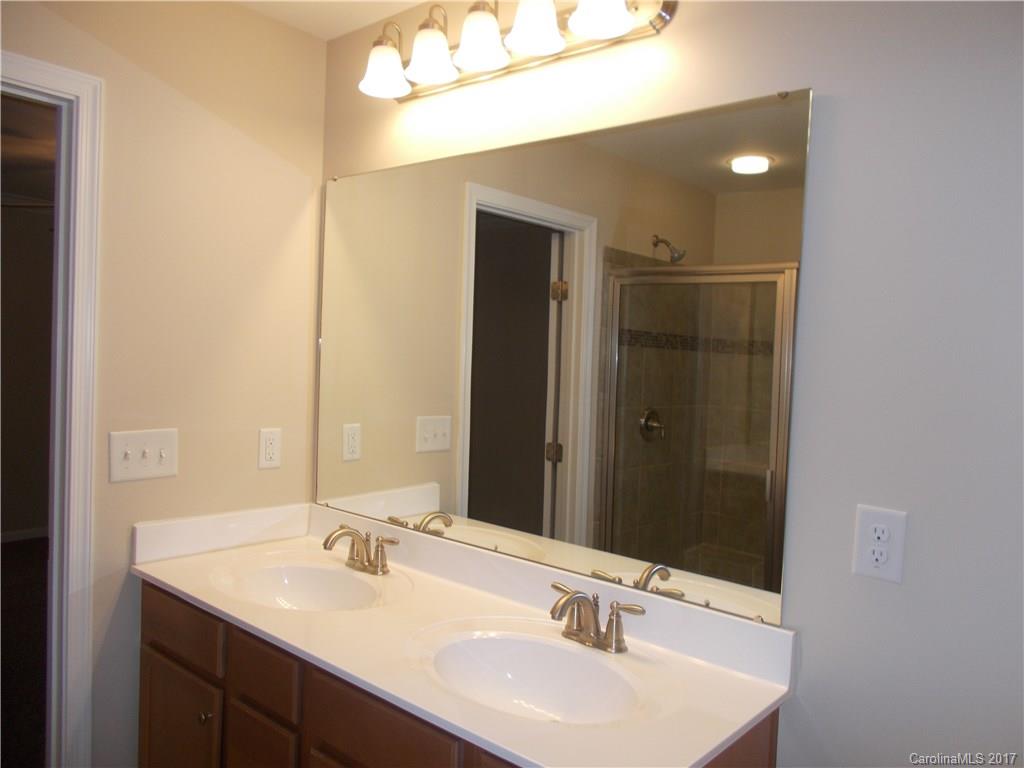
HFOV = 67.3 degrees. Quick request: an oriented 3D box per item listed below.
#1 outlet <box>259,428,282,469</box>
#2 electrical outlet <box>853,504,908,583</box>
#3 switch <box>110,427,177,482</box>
[{"bbox_3d":[-0.723,0.193,2.301,0.010,0.117,0.071,5,3,41],"label":"outlet"},{"bbox_3d":[0.636,0.278,1.332,0.079,0.124,0.010,5,3,41],"label":"electrical outlet"},{"bbox_3d":[-0.962,0.187,2.017,0.016,0.126,0.172,5,3,41],"label":"switch"}]

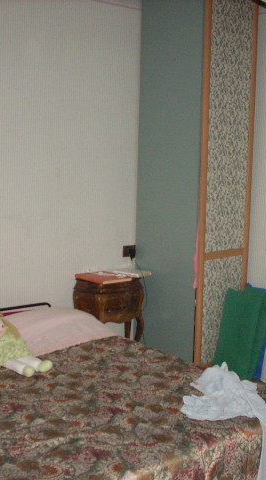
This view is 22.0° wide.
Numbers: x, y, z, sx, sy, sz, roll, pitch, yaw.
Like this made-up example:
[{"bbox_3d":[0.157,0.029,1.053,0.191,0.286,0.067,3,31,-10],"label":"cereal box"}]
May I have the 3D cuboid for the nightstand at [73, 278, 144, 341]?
[{"bbox_3d":[-0.171,0.595,4.852,0.425,0.645,0.310,-5,10,-38],"label":"nightstand"}]

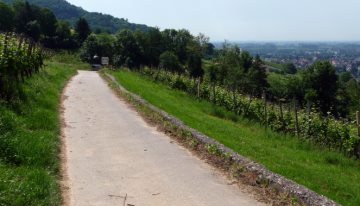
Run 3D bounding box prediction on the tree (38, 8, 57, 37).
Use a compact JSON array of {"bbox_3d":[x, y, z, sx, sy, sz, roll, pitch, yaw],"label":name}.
[{"bbox_3d":[-23.357,-13.926,88.000,3.530,5.820,3.350,0,7,0],"label":"tree"}]

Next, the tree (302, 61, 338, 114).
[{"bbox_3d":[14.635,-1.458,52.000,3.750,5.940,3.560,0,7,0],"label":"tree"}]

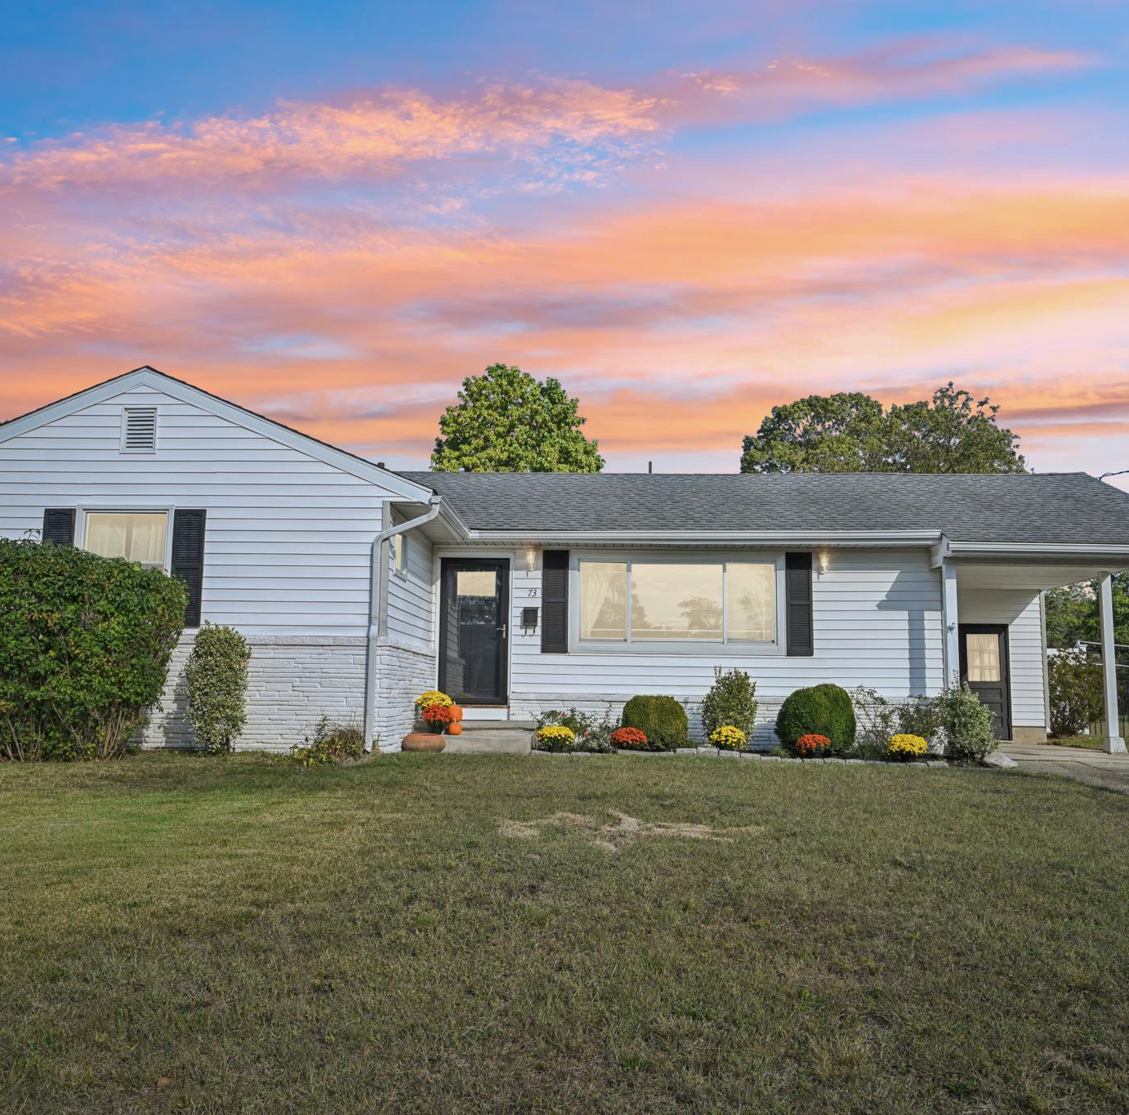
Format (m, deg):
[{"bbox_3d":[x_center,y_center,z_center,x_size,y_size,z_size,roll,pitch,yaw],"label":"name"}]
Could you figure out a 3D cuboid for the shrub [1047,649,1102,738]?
[{"bbox_3d":[10.007,2.697,20.978,1.237,1.745,1.300,0,-7,2],"label":"shrub"}]

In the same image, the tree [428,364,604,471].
[{"bbox_3d":[-1.645,-0.494,34.439,6.216,11.863,6.200,0,-7,2],"label":"tree"}]

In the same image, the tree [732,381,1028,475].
[{"bbox_3d":[12.865,-0.206,42.952,11.877,13.870,10.500,0,-7,2],"label":"tree"}]

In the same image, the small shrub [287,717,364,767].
[{"bbox_3d":[-2.529,1.939,11.394,0.787,0.444,0.600,0,-7,2],"label":"small shrub"}]

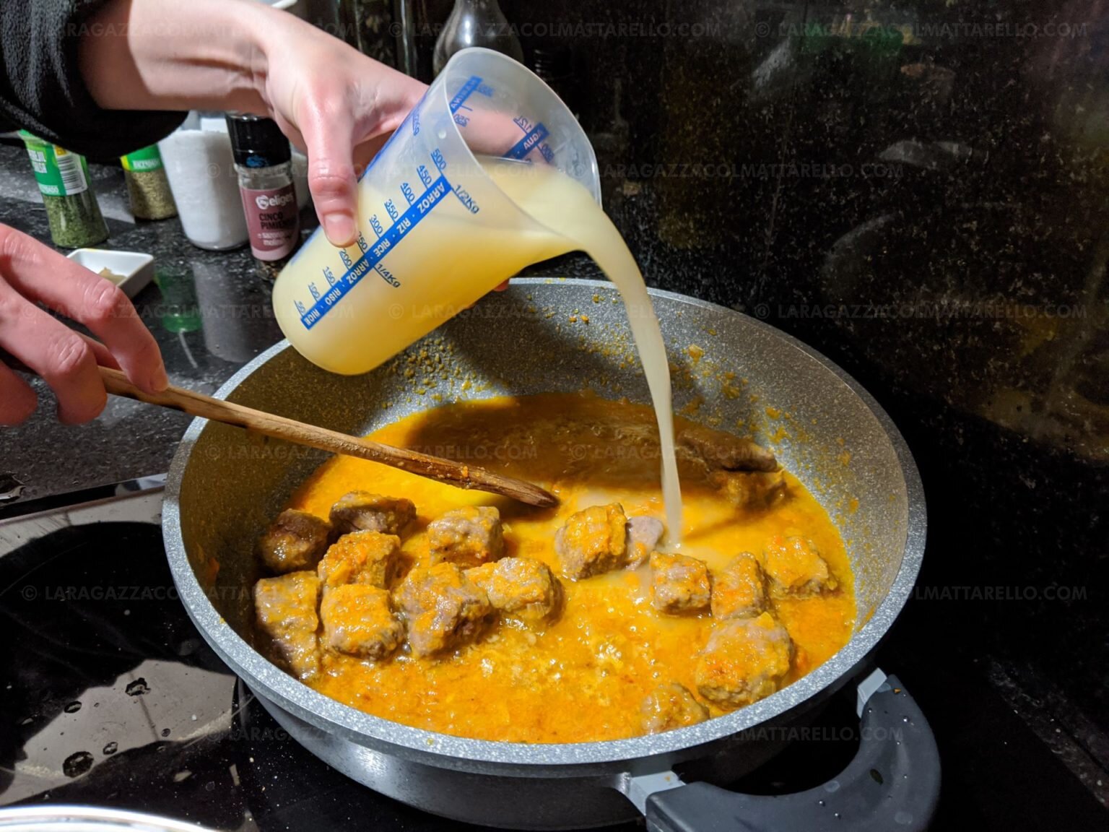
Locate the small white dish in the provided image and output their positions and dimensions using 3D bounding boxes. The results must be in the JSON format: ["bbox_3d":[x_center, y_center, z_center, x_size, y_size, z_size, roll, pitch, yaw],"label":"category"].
[{"bbox_3d":[-0.350,-0.101,0.658,0.067,0.022,0.067,5,36,6],"label":"small white dish"}]

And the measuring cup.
[{"bbox_3d":[-0.059,-0.077,0.393,0.154,0.091,0.083,-30,2,39],"label":"measuring cup"}]

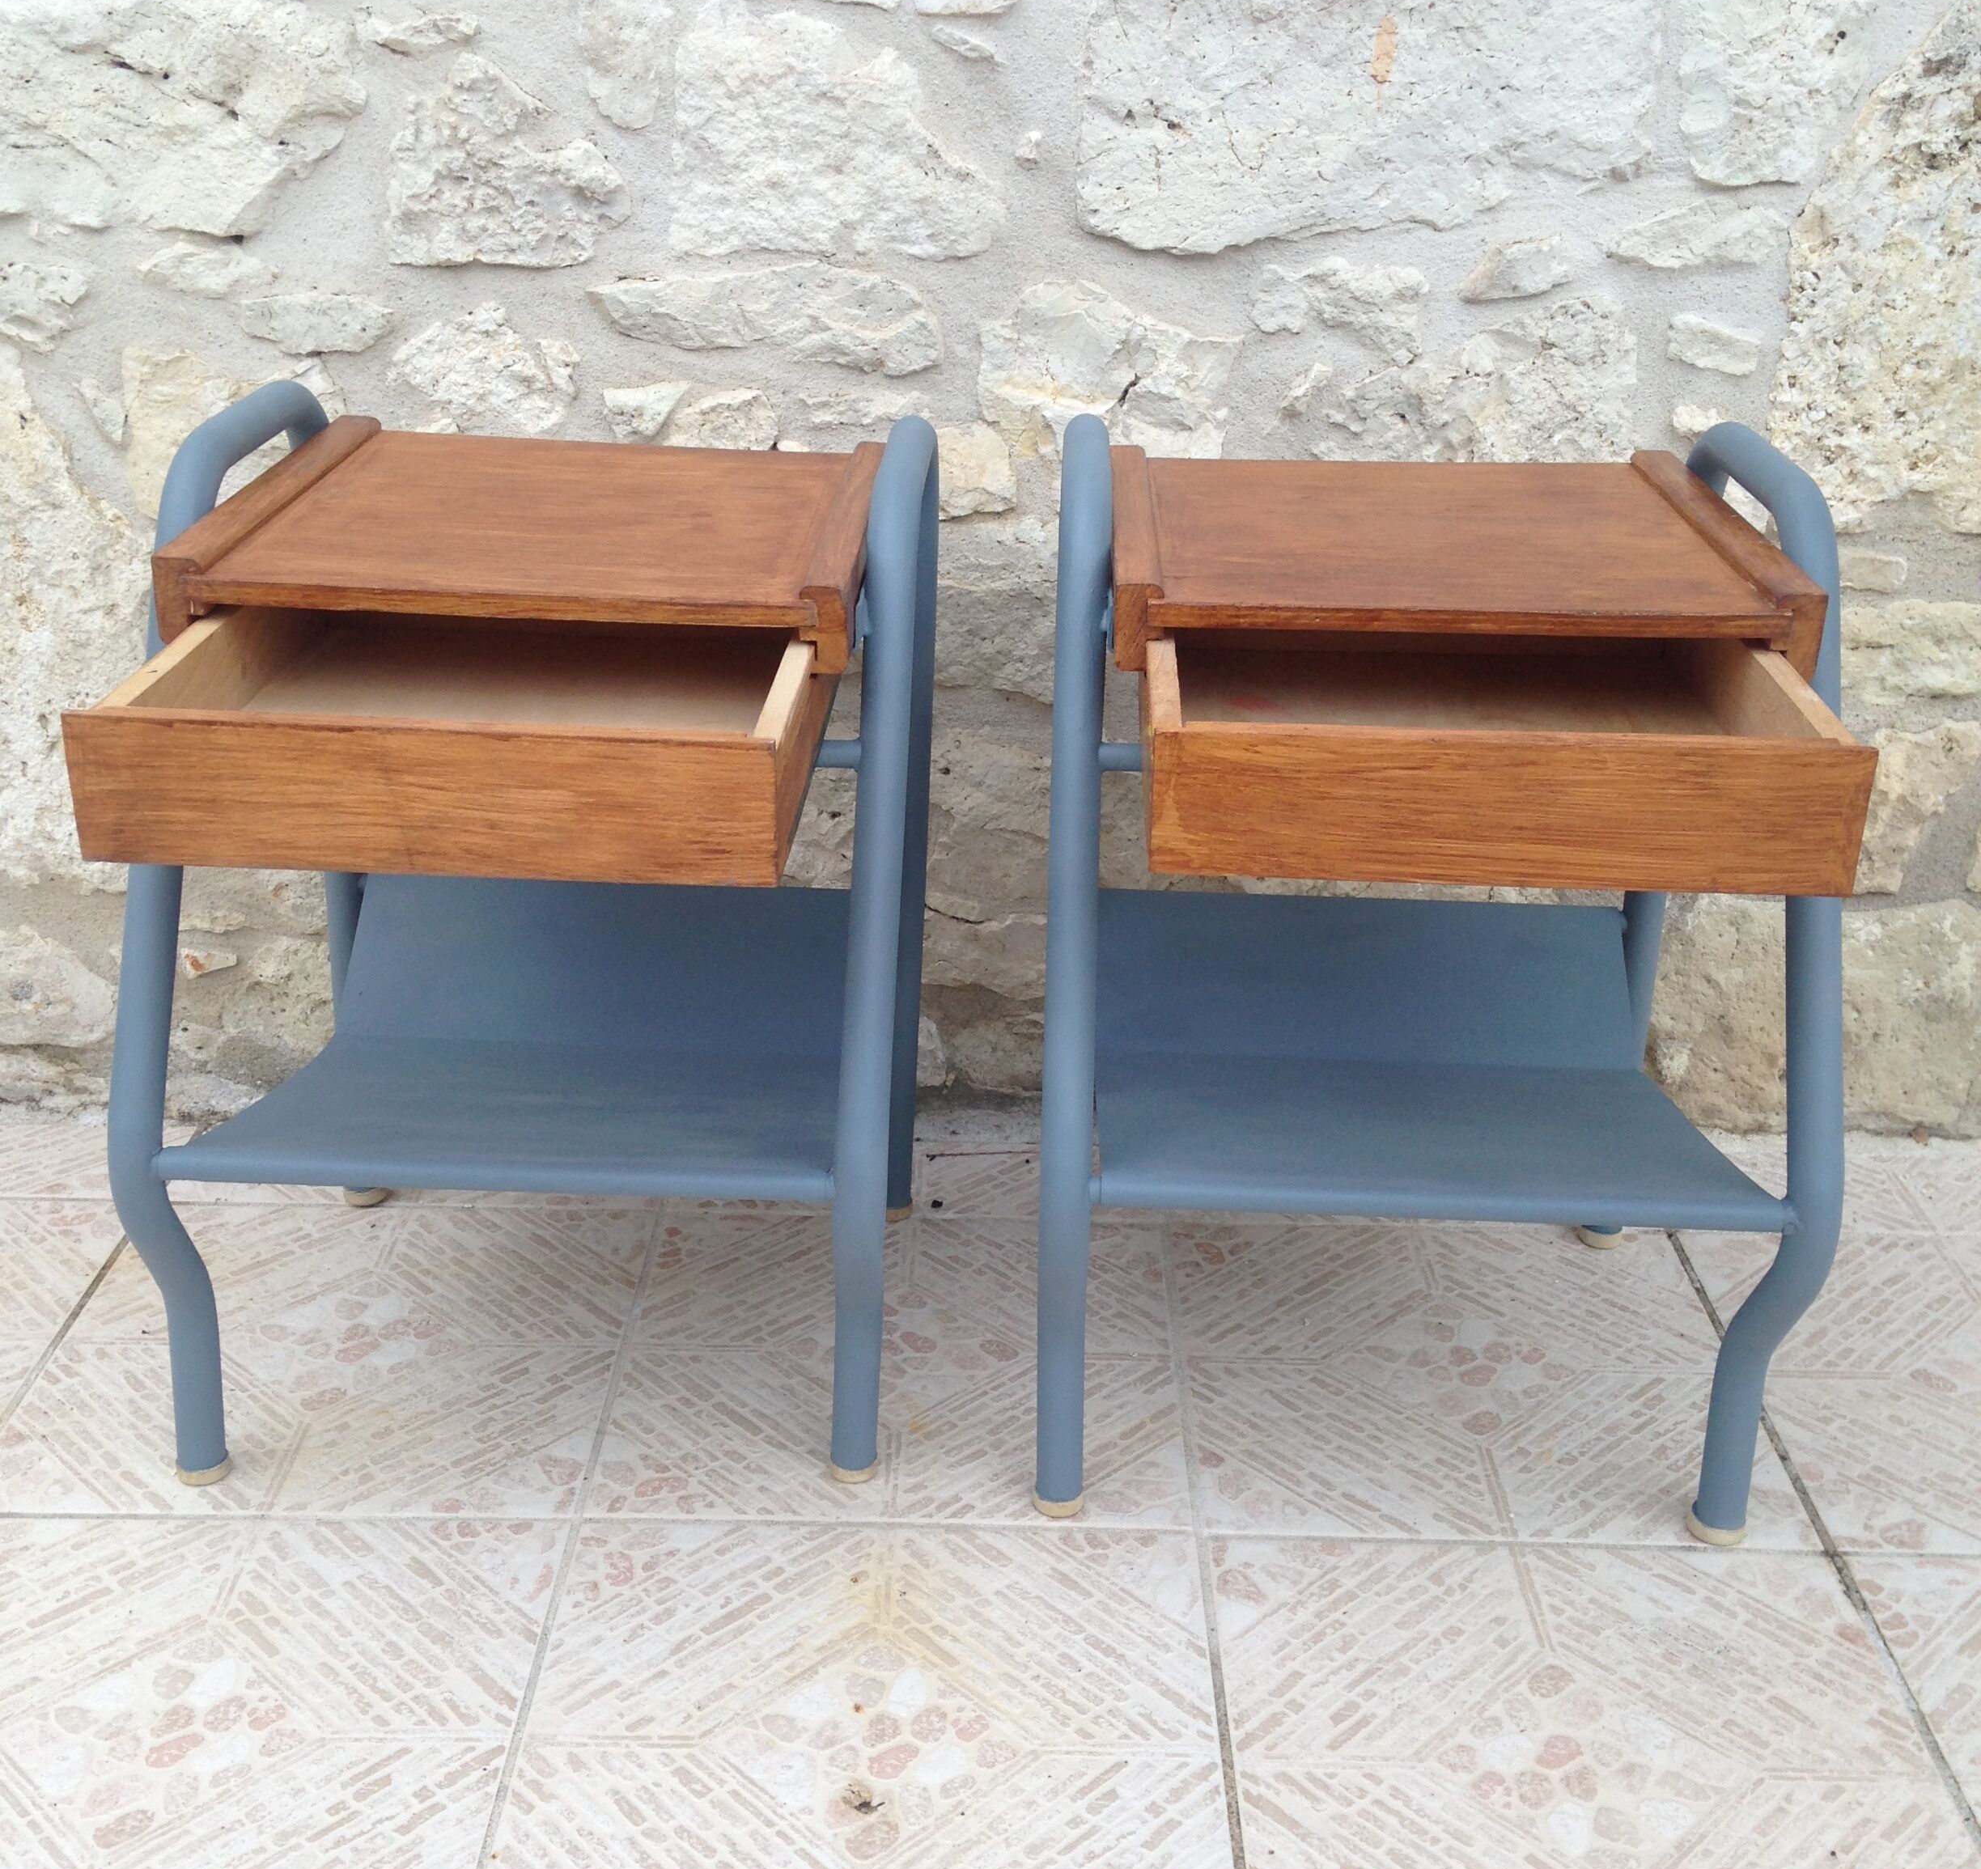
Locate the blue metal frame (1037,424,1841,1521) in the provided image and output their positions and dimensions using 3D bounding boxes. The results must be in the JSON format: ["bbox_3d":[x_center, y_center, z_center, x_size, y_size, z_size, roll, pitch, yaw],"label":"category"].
[{"bbox_3d":[0.229,0.018,1.409,0.392,0.559,0.449,2,23,1],"label":"blue metal frame"}]

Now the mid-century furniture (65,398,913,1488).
[{"bbox_3d":[-0.248,0.003,1.425,0.392,0.557,0.483,2,23,1],"label":"mid-century furniture"}]

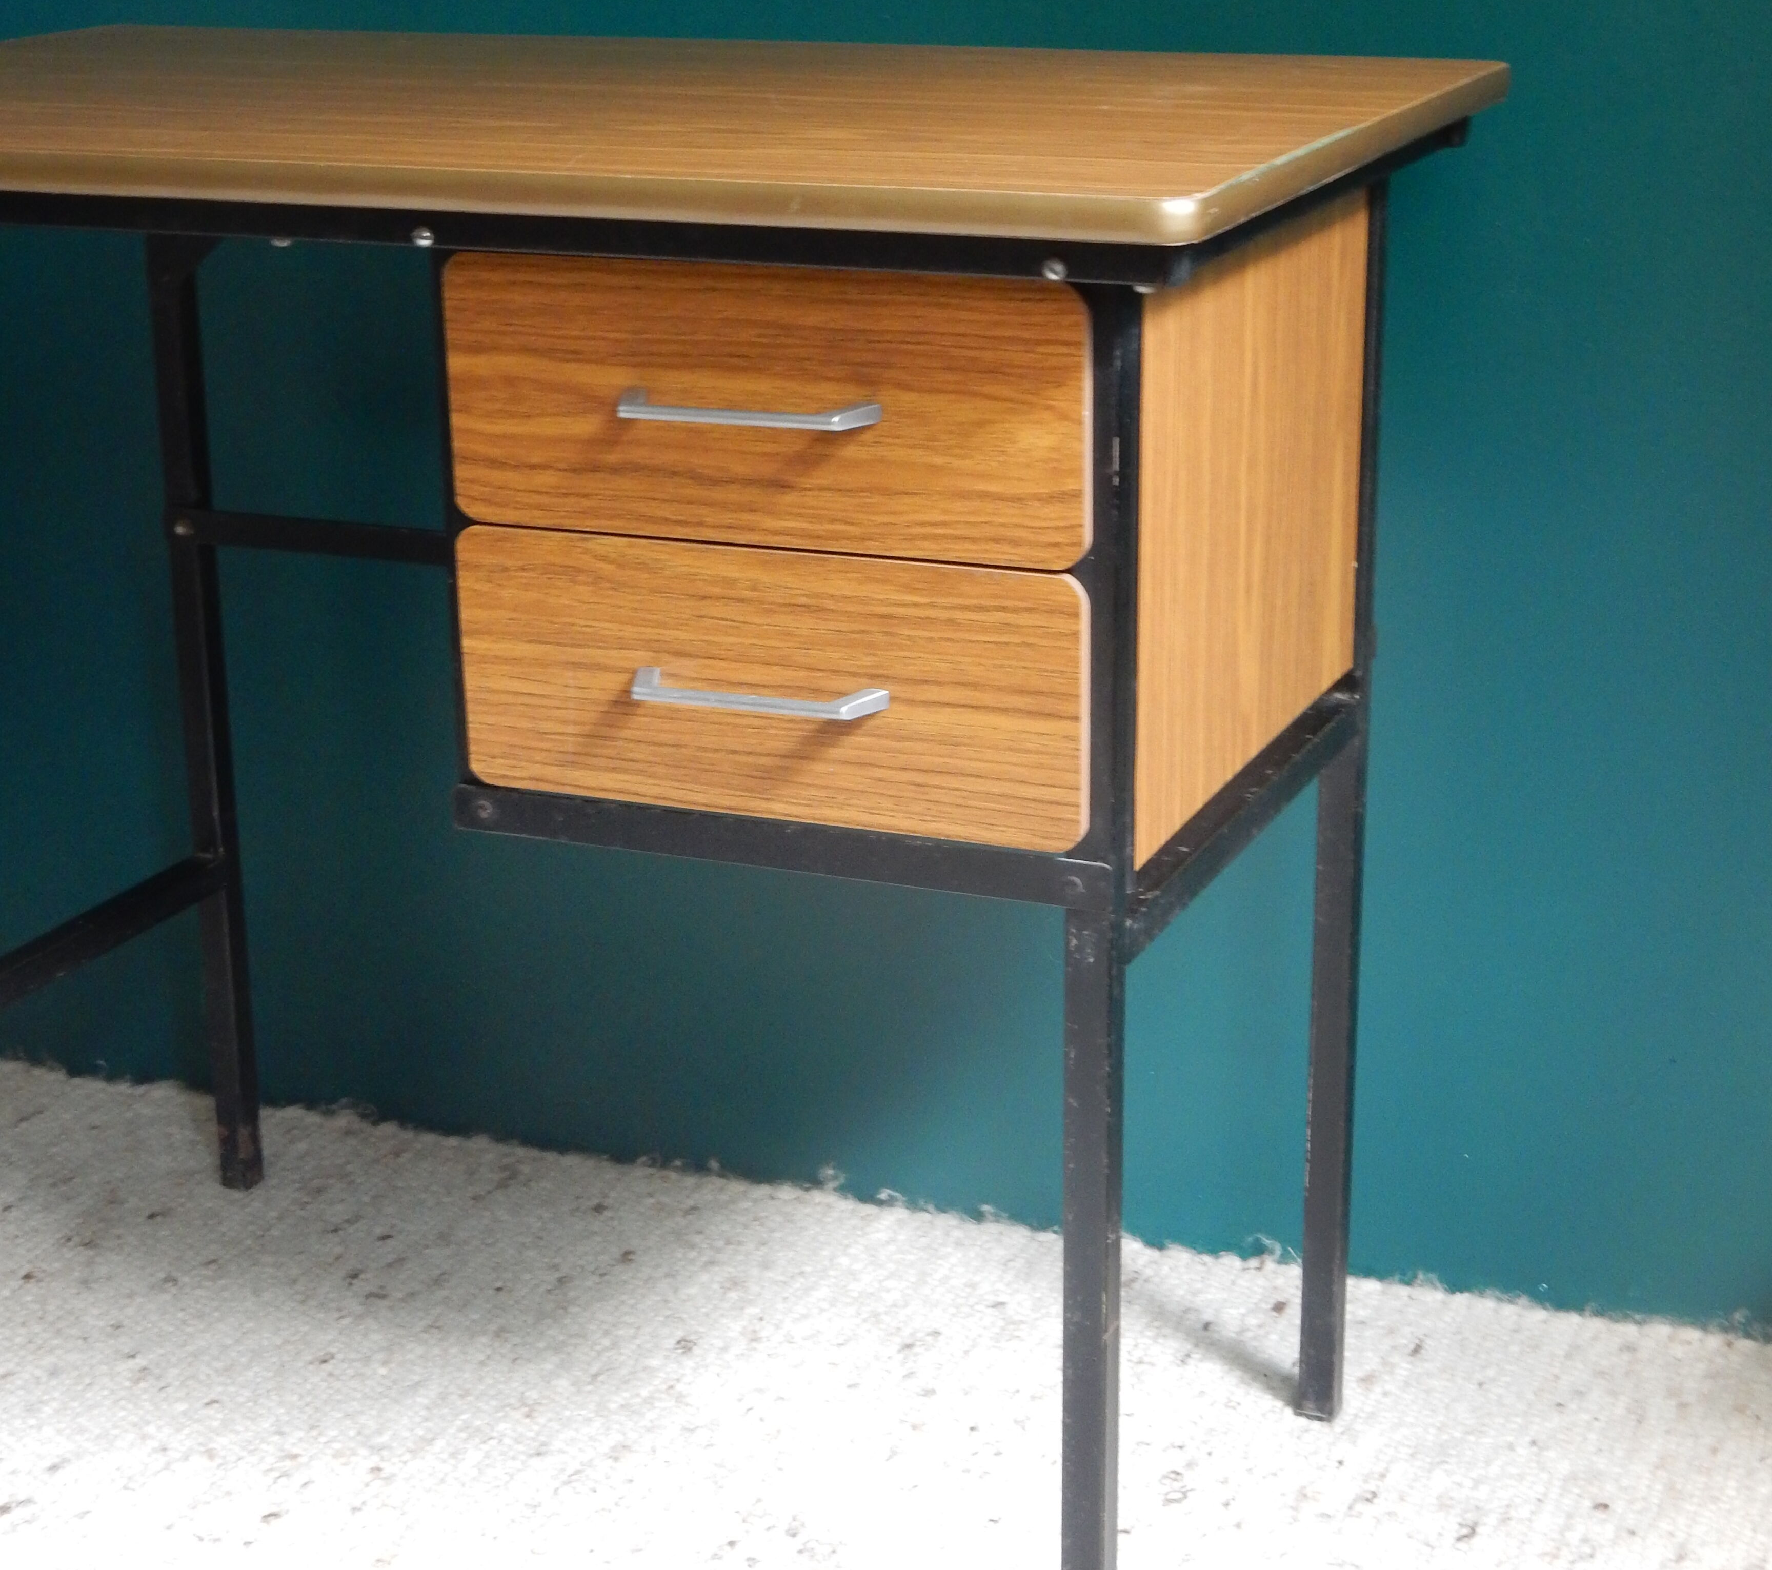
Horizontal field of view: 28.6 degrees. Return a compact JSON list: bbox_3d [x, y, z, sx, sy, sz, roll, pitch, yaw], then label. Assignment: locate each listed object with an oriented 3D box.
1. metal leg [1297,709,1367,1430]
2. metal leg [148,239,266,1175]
[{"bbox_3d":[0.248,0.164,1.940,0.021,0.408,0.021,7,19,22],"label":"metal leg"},{"bbox_3d":[-0.437,-0.056,2.220,0.021,0.674,0.021,7,19,22],"label":"metal leg"}]

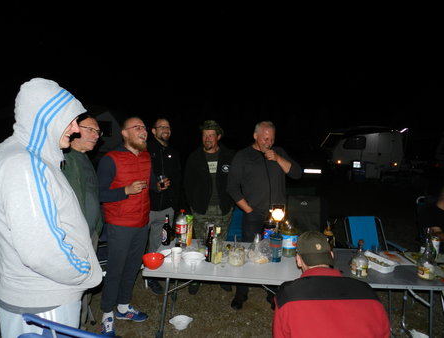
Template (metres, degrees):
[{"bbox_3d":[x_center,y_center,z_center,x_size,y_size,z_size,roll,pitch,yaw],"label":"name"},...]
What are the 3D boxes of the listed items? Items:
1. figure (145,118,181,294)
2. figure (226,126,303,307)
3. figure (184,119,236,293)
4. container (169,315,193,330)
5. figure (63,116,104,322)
[{"bbox_3d":[-0.591,0.383,3.164,0.502,1.793,0.355,-2,5,-24],"label":"figure"},{"bbox_3d":[0.402,0.458,2.970,0.630,1.810,0.460,-2,7,-27],"label":"figure"},{"bbox_3d":[-0.128,0.388,3.167,0.552,1.783,0.355,0,5,-3],"label":"figure"},{"bbox_3d":[-0.358,1.351,2.646,0.190,0.070,0.165,1,6,0],"label":"container"},{"bbox_3d":[-1.163,0.497,2.360,0.400,1.790,0.540,5,7,28],"label":"figure"}]

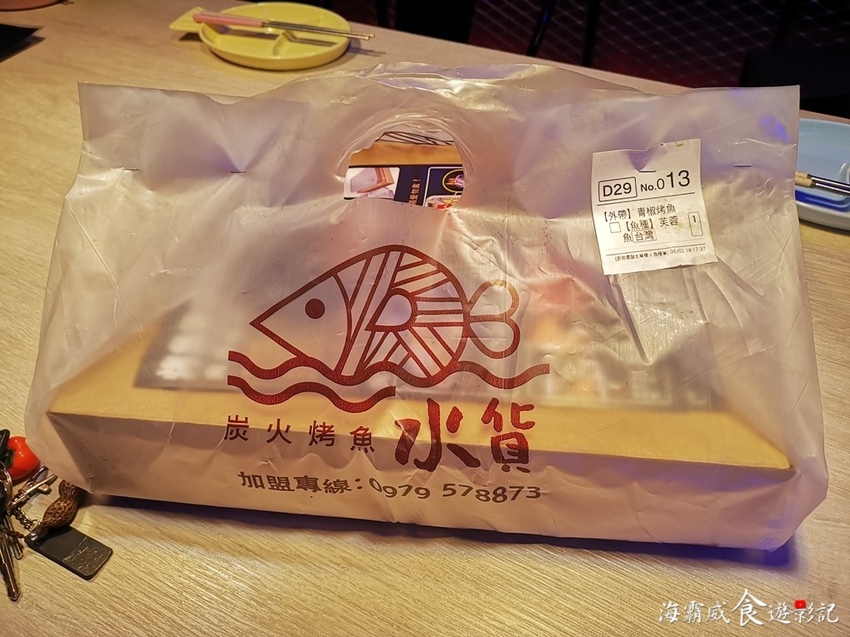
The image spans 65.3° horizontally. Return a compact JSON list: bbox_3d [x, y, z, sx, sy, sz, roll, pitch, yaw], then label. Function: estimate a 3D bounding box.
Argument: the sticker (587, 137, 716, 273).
[{"bbox_3d":[0.122,-0.059,0.353,0.058,0.006,0.068,-6,83,10],"label":"sticker"}]

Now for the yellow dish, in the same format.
[{"bbox_3d":[-0.204,-0.359,0.840,0.228,0.021,0.186,14,45,13],"label":"yellow dish"}]

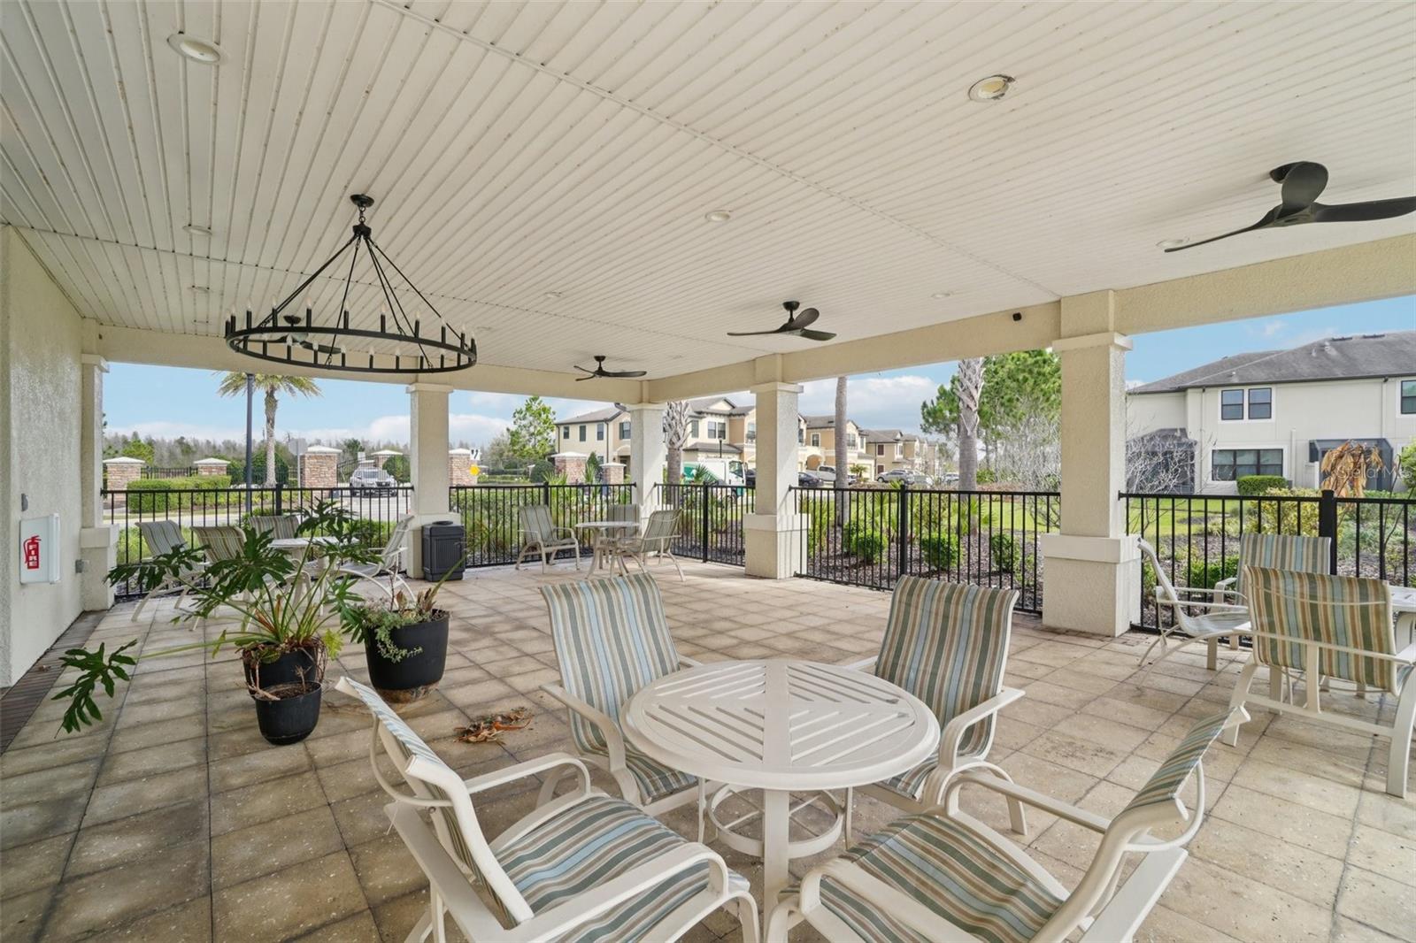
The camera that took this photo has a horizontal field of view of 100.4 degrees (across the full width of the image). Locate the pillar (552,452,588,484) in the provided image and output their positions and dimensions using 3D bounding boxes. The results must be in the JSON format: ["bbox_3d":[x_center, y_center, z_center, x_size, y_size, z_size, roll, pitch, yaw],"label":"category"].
[{"bbox_3d":[-6.370,0.240,27.300,1.150,2.200,1.150,0,0,-43],"label":"pillar"}]

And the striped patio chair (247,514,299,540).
[{"bbox_3d":[-4.839,0.995,6.680,0.720,0.980,0.620,0,0,44],"label":"striped patio chair"}]

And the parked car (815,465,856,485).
[{"bbox_3d":[12.000,0.400,56.000,5.100,1.750,1.950,0,0,32],"label":"parked car"}]

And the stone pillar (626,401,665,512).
[{"bbox_3d":[-1.160,0.117,11.099,0.550,2.760,0.550,0,0,-41],"label":"stone pillar"}]

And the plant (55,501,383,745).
[{"bbox_3d":[-2.782,0.825,3.482,1.380,1.220,1.120,0,0,-38],"label":"plant"}]

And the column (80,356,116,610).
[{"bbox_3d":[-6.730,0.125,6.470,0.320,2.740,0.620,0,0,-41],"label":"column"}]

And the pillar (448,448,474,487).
[{"bbox_3d":[-10.430,0.180,25.000,1.150,2.300,1.150,0,0,-43],"label":"pillar"}]

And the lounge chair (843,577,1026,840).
[{"bbox_3d":[0.810,0.995,2.390,0.820,0.980,0.650,0,0,-43],"label":"lounge chair"}]

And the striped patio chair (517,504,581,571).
[{"bbox_3d":[-2.429,1.003,8.960,0.720,0.980,0.630,0,0,43],"label":"striped patio chair"}]

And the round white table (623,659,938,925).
[{"bbox_3d":[0.230,1.130,1.960,0.990,0.710,0.990,0,0,0],"label":"round white table"}]

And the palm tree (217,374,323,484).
[{"bbox_3d":[-25.999,-2.600,35.000,5.200,8.400,5.200,0,0,-37],"label":"palm tree"}]

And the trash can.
[{"bbox_3d":[-3.700,1.110,8.270,0.470,0.790,0.470,0,0,-41],"label":"trash can"}]

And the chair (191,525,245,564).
[{"bbox_3d":[-4.334,0.951,5.610,0.620,0.950,0.720,0,0,7],"label":"chair"}]

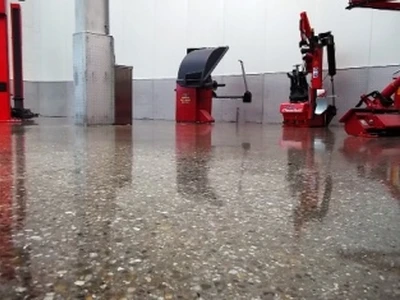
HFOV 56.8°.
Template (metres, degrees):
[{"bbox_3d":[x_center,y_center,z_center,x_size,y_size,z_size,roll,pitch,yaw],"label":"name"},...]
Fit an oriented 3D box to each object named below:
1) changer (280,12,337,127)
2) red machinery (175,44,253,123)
[{"bbox_3d":[1.998,-1.396,6.465,0.820,1.970,0.960,6,7,36],"label":"changer"},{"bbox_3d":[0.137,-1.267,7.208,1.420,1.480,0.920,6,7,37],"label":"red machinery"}]

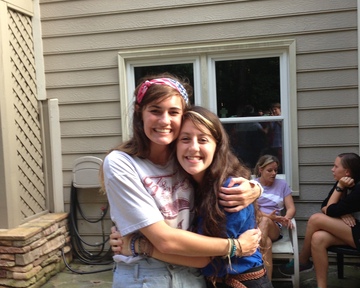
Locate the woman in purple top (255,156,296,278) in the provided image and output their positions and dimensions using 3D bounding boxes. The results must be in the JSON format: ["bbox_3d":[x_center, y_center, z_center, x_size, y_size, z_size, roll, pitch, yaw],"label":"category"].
[{"bbox_3d":[0.738,0.670,4.003,0.540,1.140,0.820,-2,3,13],"label":"woman in purple top"}]

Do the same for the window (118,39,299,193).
[{"bbox_3d":[0.261,-0.223,4.617,1.800,1.510,0.120,-2,3,13],"label":"window"}]

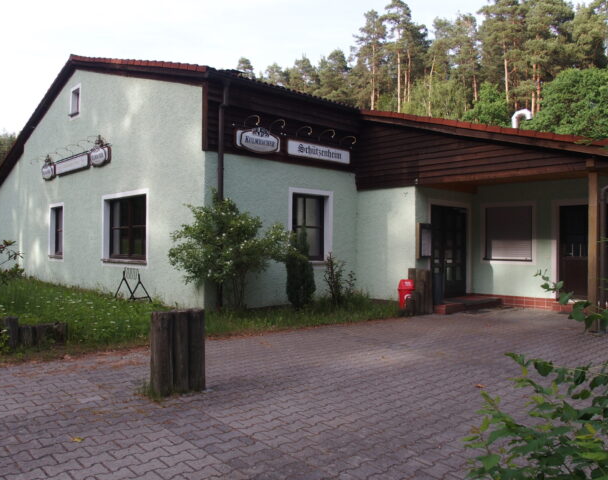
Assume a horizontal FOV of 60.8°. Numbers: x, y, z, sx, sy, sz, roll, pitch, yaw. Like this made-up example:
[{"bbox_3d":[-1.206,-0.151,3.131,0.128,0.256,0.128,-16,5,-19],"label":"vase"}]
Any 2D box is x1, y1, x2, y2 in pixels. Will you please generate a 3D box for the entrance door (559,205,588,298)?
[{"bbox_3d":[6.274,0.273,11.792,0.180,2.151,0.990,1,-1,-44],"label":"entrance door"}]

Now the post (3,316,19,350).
[{"bbox_3d":[-3.477,1.101,6.150,0.170,0.375,0.170,0,0,0],"label":"post"}]

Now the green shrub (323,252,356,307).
[{"bbox_3d":[0.775,0.873,11.300,0.680,1.200,0.600,1,-1,-44],"label":"green shrub"}]

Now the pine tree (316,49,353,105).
[{"bbox_3d":[3.240,-9.294,55.000,4.500,21.889,4.500,0,0,0],"label":"pine tree"}]

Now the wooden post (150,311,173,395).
[{"bbox_3d":[-1.256,1.002,4.580,0.180,0.729,0.180,0,0,0],"label":"wooden post"}]

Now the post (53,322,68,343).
[{"bbox_3d":[-2.893,1.114,6.150,0.180,0.244,0.180,1,-1,-44],"label":"post"}]

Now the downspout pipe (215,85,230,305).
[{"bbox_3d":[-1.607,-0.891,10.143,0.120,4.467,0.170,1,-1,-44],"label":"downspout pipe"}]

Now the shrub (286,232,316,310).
[{"bbox_3d":[-0.061,0.571,10.550,0.600,1.732,0.580,0,-1,0],"label":"shrub"}]

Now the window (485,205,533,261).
[{"bbox_3d":[4.862,-0.143,12.330,0.100,1.260,1.155,1,-1,-43],"label":"window"}]

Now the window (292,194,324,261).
[{"bbox_3d":[0.084,-0.229,11.523,1.073,1.419,0.100,1,-1,-43],"label":"window"}]

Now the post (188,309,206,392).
[{"bbox_3d":[-1.007,1.031,4.870,0.180,0.755,0.180,0,-1,0],"label":"post"}]

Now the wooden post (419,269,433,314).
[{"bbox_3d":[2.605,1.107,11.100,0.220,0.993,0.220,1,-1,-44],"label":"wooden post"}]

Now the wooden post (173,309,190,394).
[{"bbox_3d":[-1.121,1.004,4.680,0.175,0.714,0.175,0,0,0],"label":"wooden post"}]

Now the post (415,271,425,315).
[{"bbox_3d":[2.427,1.086,10.850,0.180,0.904,0.180,0,0,0],"label":"post"}]

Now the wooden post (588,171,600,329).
[{"bbox_3d":[4.895,0.194,8.730,0.130,2.678,0.130,1,-1,-43],"label":"wooden post"}]

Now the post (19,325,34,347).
[{"bbox_3d":[-3.163,1.100,5.900,0.175,0.251,0.175,1,-1,-44],"label":"post"}]

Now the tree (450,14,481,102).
[{"bbox_3d":[13.726,-9.307,44.000,3.600,19.717,3.400,1,-1,-44],"label":"tree"}]

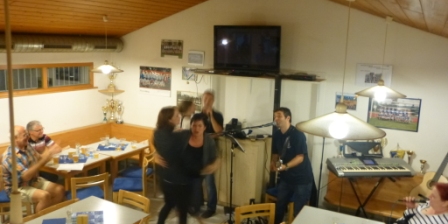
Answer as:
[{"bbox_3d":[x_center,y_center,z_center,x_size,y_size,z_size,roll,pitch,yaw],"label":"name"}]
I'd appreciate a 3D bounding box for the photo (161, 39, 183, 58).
[{"bbox_3d":[-0.878,-1.054,6.320,0.435,0.295,0.020,7,11,28],"label":"photo"}]

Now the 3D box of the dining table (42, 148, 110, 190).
[{"bbox_3d":[-2.215,1.065,5.501,0.820,0.750,0.800,7,11,27],"label":"dining table"}]

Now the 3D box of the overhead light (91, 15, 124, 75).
[{"bbox_3d":[-1.720,-0.974,5.498,0.490,0.860,0.490,7,11,28],"label":"overhead light"}]

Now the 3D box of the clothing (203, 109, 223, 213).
[{"bbox_3d":[-0.229,0.741,5.340,0.460,1.480,0.340,3,10,7],"label":"clothing"}]

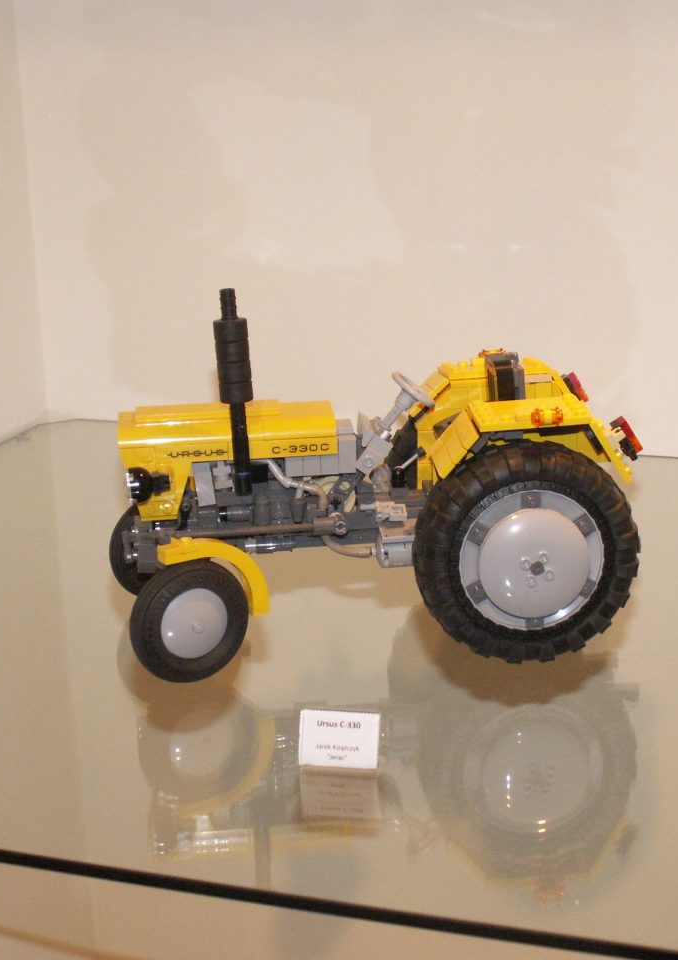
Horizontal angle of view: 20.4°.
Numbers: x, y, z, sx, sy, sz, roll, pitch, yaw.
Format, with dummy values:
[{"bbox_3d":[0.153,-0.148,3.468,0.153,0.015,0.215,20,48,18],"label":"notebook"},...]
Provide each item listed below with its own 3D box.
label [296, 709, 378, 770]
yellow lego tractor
[{"bbox_3d":[0.000,0.098,0.716,0.031,0.021,0.010,1,15,11],"label":"label"},{"bbox_3d":[0.011,-0.015,0.866,0.237,0.163,0.175,-3,15,-4],"label":"yellow lego tractor"}]

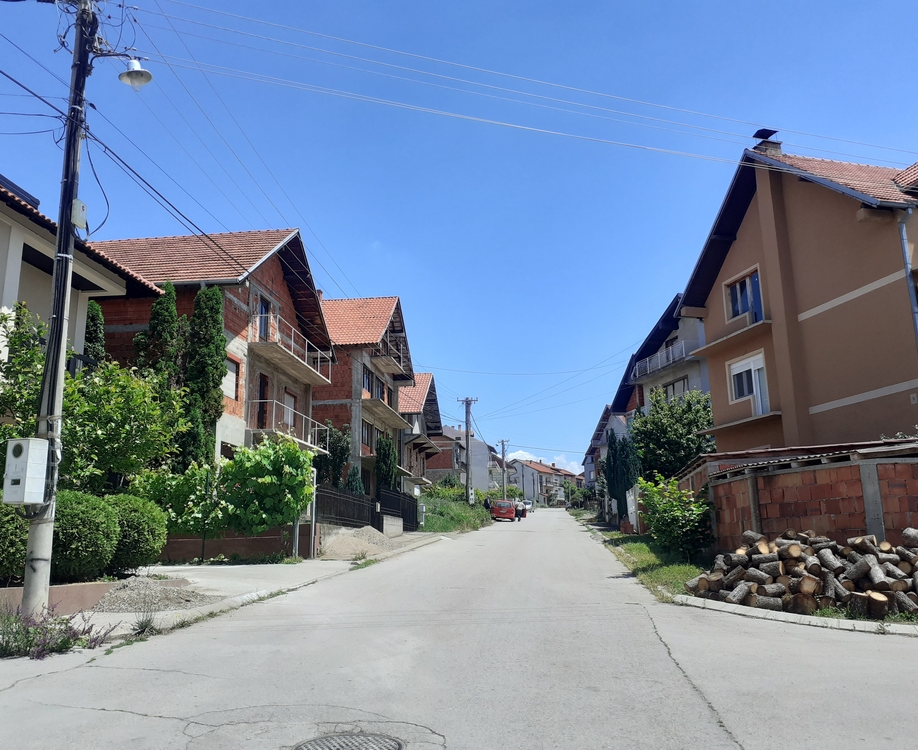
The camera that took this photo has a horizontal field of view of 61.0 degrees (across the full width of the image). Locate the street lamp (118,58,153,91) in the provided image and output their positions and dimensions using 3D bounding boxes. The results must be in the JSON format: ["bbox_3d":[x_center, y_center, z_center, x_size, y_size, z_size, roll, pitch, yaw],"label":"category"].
[{"bbox_3d":[-4.845,-4.500,11.700,0.480,0.500,0.480,-2,-13,6],"label":"street lamp"}]

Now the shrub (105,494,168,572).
[{"bbox_3d":[-5.123,2.514,12.371,1.030,1.250,1.030,-2,-12,5],"label":"shrub"}]

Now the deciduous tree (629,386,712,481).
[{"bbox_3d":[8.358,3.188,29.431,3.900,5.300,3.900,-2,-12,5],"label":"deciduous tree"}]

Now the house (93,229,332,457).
[{"bbox_3d":[-11.016,0.181,27.878,10.750,10.600,10.800,-2,-13,6],"label":"house"}]

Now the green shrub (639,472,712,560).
[{"bbox_3d":[3.818,2.531,13.756,1.280,1.500,1.250,-2,-12,5],"label":"green shrub"}]

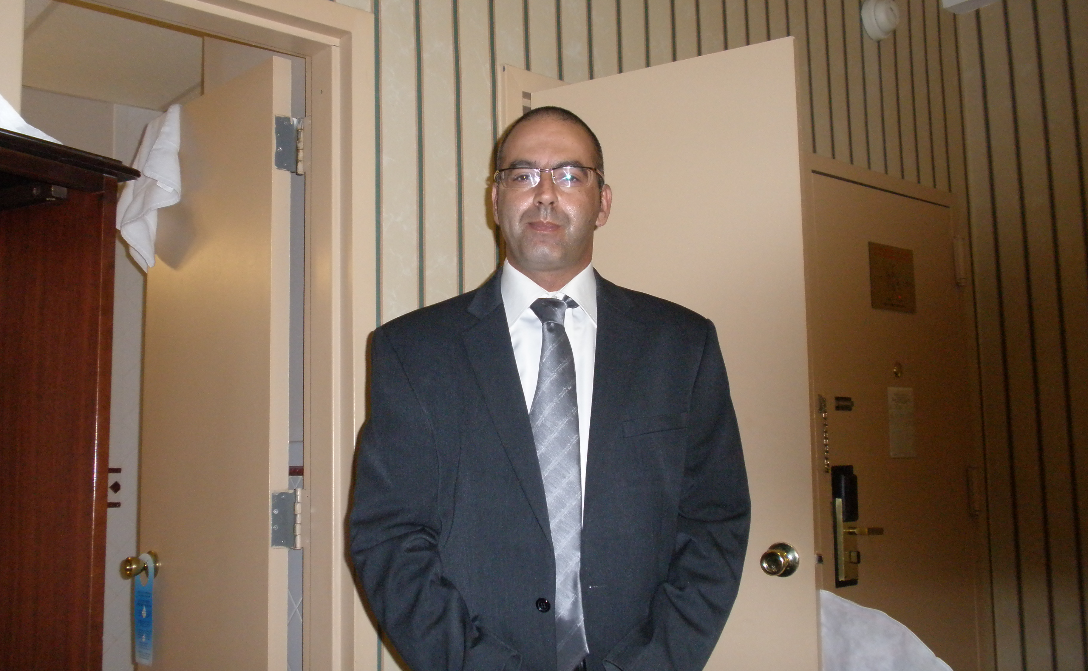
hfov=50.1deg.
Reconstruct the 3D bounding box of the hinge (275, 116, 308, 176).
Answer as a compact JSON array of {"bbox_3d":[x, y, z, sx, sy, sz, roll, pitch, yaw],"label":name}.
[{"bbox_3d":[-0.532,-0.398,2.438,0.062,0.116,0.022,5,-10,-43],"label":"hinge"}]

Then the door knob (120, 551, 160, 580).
[{"bbox_3d":[-0.927,0.527,2.659,0.064,0.064,0.064,5,-10,-43],"label":"door knob"}]

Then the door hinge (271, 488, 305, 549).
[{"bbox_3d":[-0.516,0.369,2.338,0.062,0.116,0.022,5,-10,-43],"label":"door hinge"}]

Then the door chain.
[{"bbox_3d":[0.782,0.274,3.249,0.024,0.217,0.016,5,-10,-41],"label":"door chain"}]

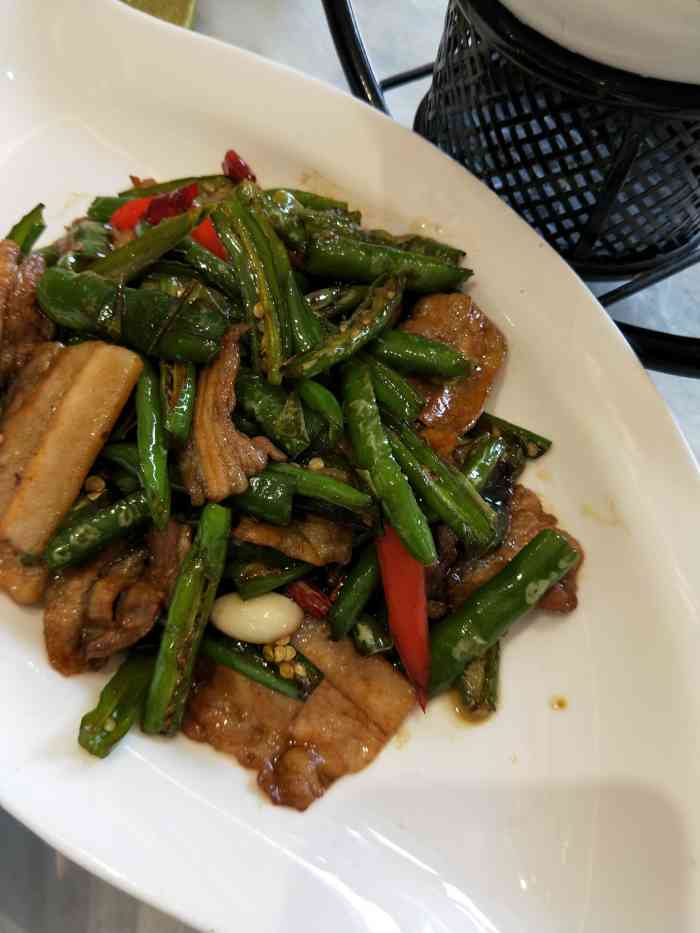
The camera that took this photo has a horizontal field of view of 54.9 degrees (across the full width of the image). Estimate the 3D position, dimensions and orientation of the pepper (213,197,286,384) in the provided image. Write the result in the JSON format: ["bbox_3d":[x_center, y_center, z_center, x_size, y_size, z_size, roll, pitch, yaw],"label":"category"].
[{"bbox_3d":[-0.037,-0.066,0.246,0.013,0.007,0.086,-13,63,-11],"label":"pepper"}]

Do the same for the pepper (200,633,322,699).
[{"bbox_3d":[-0.029,0.060,0.206,0.037,0.006,0.010,16,63,6],"label":"pepper"}]

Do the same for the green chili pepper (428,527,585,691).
[{"bbox_3d":[0.049,0.045,0.215,0.063,0.012,0.013,-38,73,-17],"label":"green chili pepper"}]

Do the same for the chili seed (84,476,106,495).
[{"bbox_3d":[-0.086,0.006,0.229,0.006,0.002,0.005,0,64,-5],"label":"chili seed"}]

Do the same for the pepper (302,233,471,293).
[{"bbox_3d":[0.015,-0.080,0.266,0.065,0.013,0.016,5,63,-8],"label":"pepper"}]

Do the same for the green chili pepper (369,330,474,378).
[{"bbox_3d":[0.026,-0.042,0.255,0.043,0.011,0.012,12,63,-13],"label":"green chili pepper"}]

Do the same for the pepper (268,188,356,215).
[{"bbox_3d":[-0.016,-0.114,0.291,0.037,0.007,0.009,6,63,-11],"label":"pepper"}]

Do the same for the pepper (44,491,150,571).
[{"bbox_3d":[-0.080,0.019,0.221,0.039,0.007,0.008,-35,72,-25],"label":"pepper"}]

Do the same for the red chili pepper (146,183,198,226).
[{"bbox_3d":[-0.071,-0.106,0.271,0.008,0.006,0.026,40,63,14],"label":"red chili pepper"}]

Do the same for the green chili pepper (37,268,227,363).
[{"bbox_3d":[-0.078,-0.054,0.239,0.064,0.014,0.020,15,63,2],"label":"green chili pepper"}]

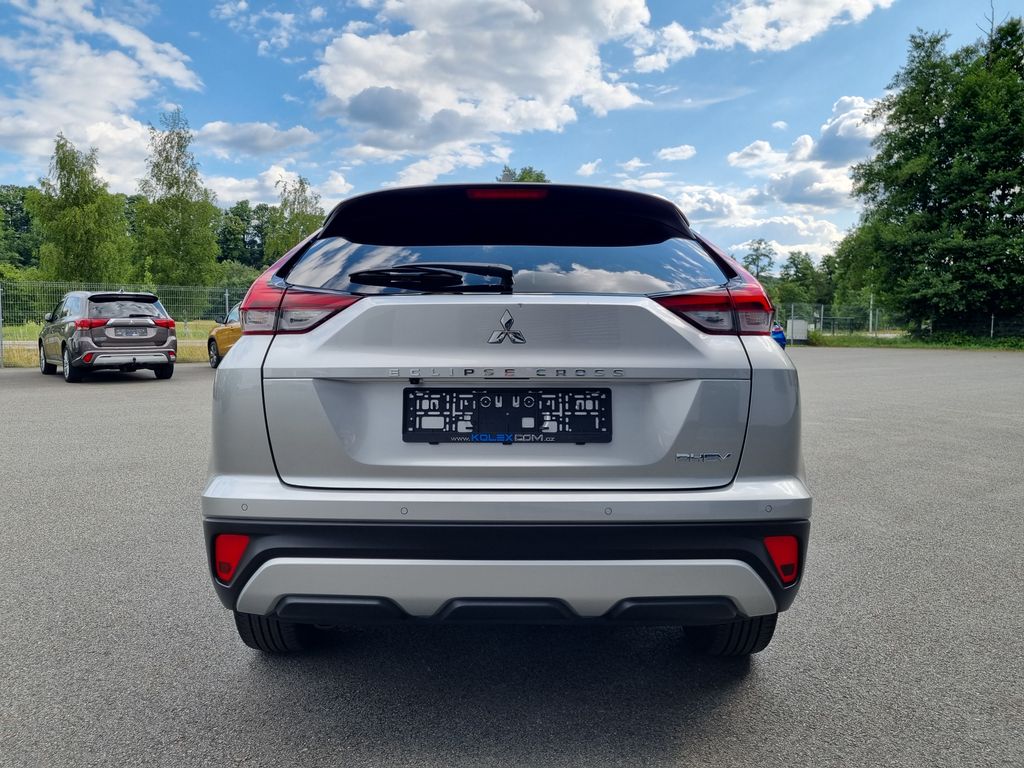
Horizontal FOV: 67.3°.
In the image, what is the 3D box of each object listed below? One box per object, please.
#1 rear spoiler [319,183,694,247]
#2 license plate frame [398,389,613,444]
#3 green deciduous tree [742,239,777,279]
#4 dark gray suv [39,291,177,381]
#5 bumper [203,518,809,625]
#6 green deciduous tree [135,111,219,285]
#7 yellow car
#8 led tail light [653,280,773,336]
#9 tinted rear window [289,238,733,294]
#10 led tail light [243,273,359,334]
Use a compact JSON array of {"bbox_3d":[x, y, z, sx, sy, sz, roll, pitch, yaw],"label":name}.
[{"bbox_3d":[-0.015,-0.537,2.393,1.170,0.210,0.360,0,5,0],"label":"rear spoiler"},{"bbox_3d":[-0.011,0.080,1.949,0.530,0.140,0.025,0,5,0],"label":"license plate frame"},{"bbox_3d":[25.375,-10.296,79.410,3.600,9.337,3.600,0,5,0],"label":"green deciduous tree"},{"bbox_3d":[-8.268,-0.985,15.568,1.810,1.700,4.690,-4,6,-40],"label":"dark gray suv"},{"bbox_3d":[-0.012,0.467,2.098,1.760,0.300,0.450,0,5,0],"label":"bumper"},{"bbox_3d":[-18.578,-8.957,43.393,4.600,12.828,4.600,0,5,0],"label":"green deciduous tree"},{"bbox_3d":[-5.649,-1.156,18.031,1.800,1.620,4.360,-4,6,-40],"label":"yellow car"},{"bbox_3d":[0.588,-0.223,2.189,0.440,0.190,0.400,0,5,0],"label":"led tail light"},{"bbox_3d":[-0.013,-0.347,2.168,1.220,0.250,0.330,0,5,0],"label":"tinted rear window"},{"bbox_3d":[-0.618,-0.223,2.189,0.440,0.190,0.400,0,5,0],"label":"led tail light"}]

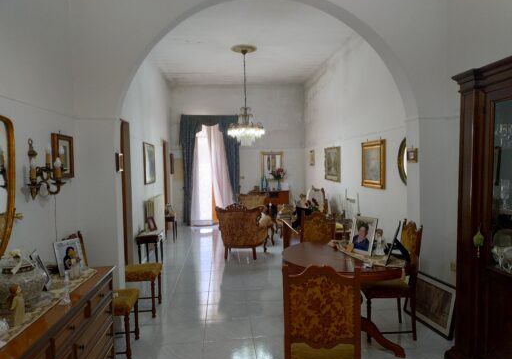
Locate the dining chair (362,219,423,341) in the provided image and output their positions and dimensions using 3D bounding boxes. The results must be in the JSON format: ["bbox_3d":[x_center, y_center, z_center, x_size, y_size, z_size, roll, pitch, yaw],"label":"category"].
[{"bbox_3d":[1.192,0.905,3.417,0.540,1.020,0.430,-1,2,-6],"label":"dining chair"}]

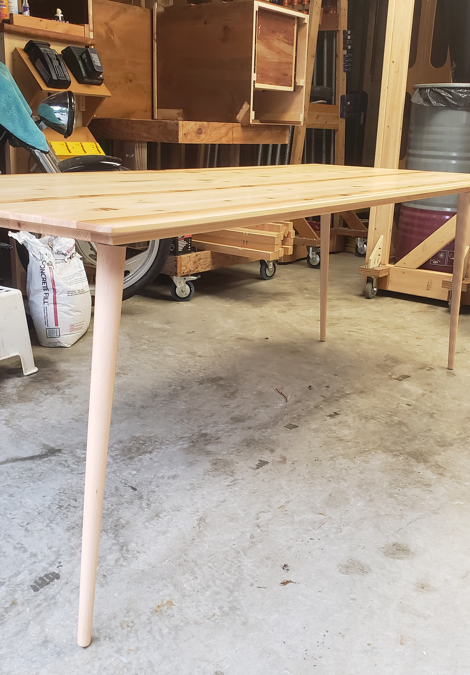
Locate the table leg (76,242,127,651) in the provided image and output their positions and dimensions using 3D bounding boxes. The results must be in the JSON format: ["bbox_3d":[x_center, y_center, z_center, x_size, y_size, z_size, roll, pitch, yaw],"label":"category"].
[{"bbox_3d":[-0.222,0.180,1.090,0.049,0.707,0.049,13,13,33],"label":"table leg"}]

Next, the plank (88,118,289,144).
[{"bbox_3d":[-0.235,-1.154,3.826,0.647,0.107,1.020,13,20,33],"label":"plank"}]

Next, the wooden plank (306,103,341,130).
[{"bbox_3d":[0.584,-1.496,4.584,0.039,0.142,0.460,13,20,33],"label":"wooden plank"}]

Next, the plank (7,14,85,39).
[{"bbox_3d":[-0.933,-1.562,3.395,0.020,0.050,0.449,13,20,33],"label":"plank"}]

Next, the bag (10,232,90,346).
[{"bbox_3d":[-0.751,-0.208,2.786,0.284,0.451,0.206,-3,17,-15],"label":"bag"}]

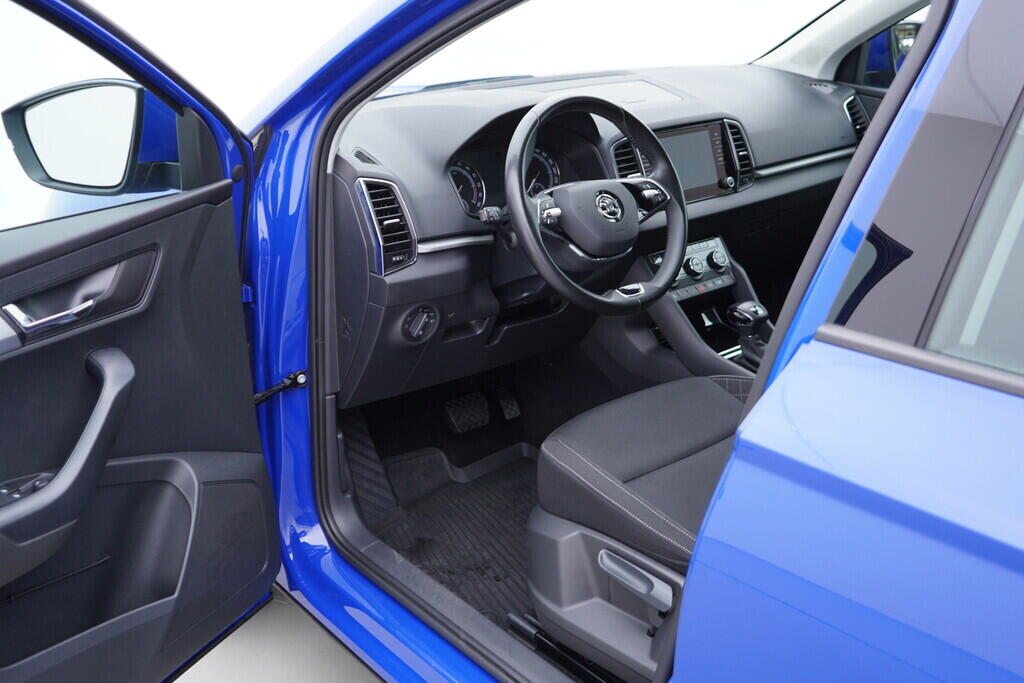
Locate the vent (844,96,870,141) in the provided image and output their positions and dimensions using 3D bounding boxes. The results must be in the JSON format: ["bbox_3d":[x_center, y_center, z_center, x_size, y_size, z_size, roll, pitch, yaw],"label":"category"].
[{"bbox_3d":[0.801,-0.494,2.402,0.076,0.155,0.040,-17,3,-37],"label":"vent"}]

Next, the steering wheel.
[{"bbox_3d":[0.138,-0.221,1.664,0.370,0.370,0.100,-17,-2,-37],"label":"steering wheel"}]

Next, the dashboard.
[{"bbox_3d":[0.204,-0.305,2.150,1.440,0.475,0.460,-17,25,-37],"label":"dashboard"}]

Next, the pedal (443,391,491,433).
[{"bbox_3d":[-0.093,0.150,2.159,0.083,0.070,0.035,-17,-12,-37],"label":"pedal"}]

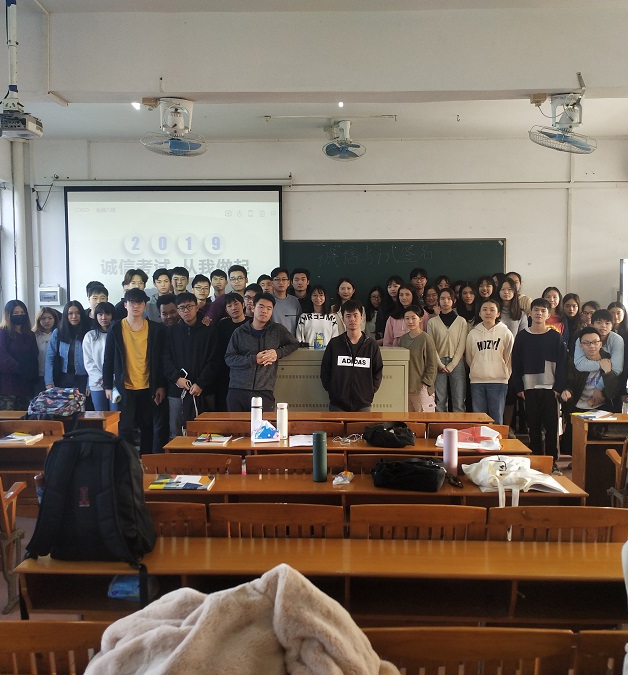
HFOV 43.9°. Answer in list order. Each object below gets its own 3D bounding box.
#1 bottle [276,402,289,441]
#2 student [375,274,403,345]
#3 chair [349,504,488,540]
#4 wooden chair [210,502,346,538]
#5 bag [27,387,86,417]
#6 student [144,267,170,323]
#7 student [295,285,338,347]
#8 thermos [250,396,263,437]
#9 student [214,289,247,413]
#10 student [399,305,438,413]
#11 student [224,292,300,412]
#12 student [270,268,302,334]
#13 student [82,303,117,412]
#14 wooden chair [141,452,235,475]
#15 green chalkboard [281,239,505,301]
[{"bbox_3d":[-0.207,0.550,5.161,0.071,0.228,0.071,0,3,0],"label":"bottle"},{"bbox_3d":[0.799,0.210,8.198,0.450,1.718,0.280,0,3,4],"label":"student"},{"bbox_3d":[0.399,1.059,3.162,0.511,0.886,0.480,0,3,2],"label":"chair"},{"bbox_3d":[-0.135,1.057,3.180,0.510,0.888,0.480,0,3,2],"label":"wooden chair"},{"bbox_3d":[-1.990,0.492,6.095,0.400,0.210,0.280,0,3,2],"label":"bag"},{"bbox_3d":[-1.603,0.180,8.189,0.480,1.793,0.280,0,3,-5],"label":"student"},{"bbox_3d":[0.047,0.256,8.325,0.440,1.624,0.280,0,3,2],"label":"student"},{"bbox_3d":[-0.371,0.529,5.100,0.072,0.275,0.072,0,3,0],"label":"thermos"},{"bbox_3d":[-0.766,0.450,7.160,0.470,1.710,0.300,0,3,2],"label":"student"},{"bbox_3d":[0.985,0.483,7.353,0.400,1.590,0.280,1,3,14],"label":"student"},{"bbox_3d":[-0.449,0.464,6.546,0.620,1.680,0.340,0,3,-7],"label":"student"},{"bbox_3d":[-0.339,0.142,8.130,0.470,1.740,0.280,0,3,2],"label":"student"},{"bbox_3d":[-1.914,0.485,7.093,0.430,1.610,0.280,0,3,-10],"label":"student"},{"bbox_3d":[-0.648,1.036,4.325,0.545,0.893,0.420,0,3,2],"label":"wooden chair"},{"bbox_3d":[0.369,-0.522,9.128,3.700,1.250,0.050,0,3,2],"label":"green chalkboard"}]

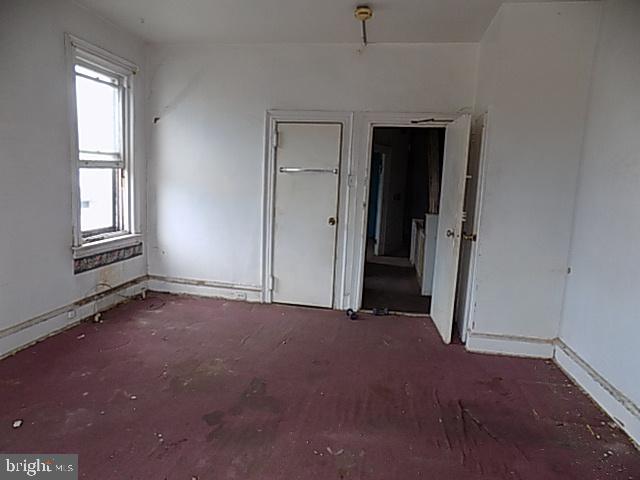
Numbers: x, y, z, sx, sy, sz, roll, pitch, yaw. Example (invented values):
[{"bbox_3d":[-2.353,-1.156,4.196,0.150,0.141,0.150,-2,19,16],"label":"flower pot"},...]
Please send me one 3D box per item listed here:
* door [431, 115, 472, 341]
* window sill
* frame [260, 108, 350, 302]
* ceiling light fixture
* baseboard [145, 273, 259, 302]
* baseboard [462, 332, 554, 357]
[{"bbox_3d":[1.252,-0.115,4.167,0.042,2.023,0.736,3,8,4],"label":"door"},{"bbox_3d":[-2.203,0.051,4.418,0.120,0.108,1.108,4,8,8],"label":"window sill"},{"bbox_3d":[-0.159,-0.318,4.758,0.937,2.161,0.120,4,8,8],"label":"frame"},{"bbox_3d":[0.361,-1.768,3.539,0.146,0.298,0.146,4,8,8],"label":"ceiling light fixture"},{"bbox_3d":[-1.377,0.590,5.029,1.420,0.177,0.028,4,8,8],"label":"baseboard"},{"bbox_3d":[1.656,0.918,3.710,0.731,0.168,0.028,4,8,8],"label":"baseboard"}]

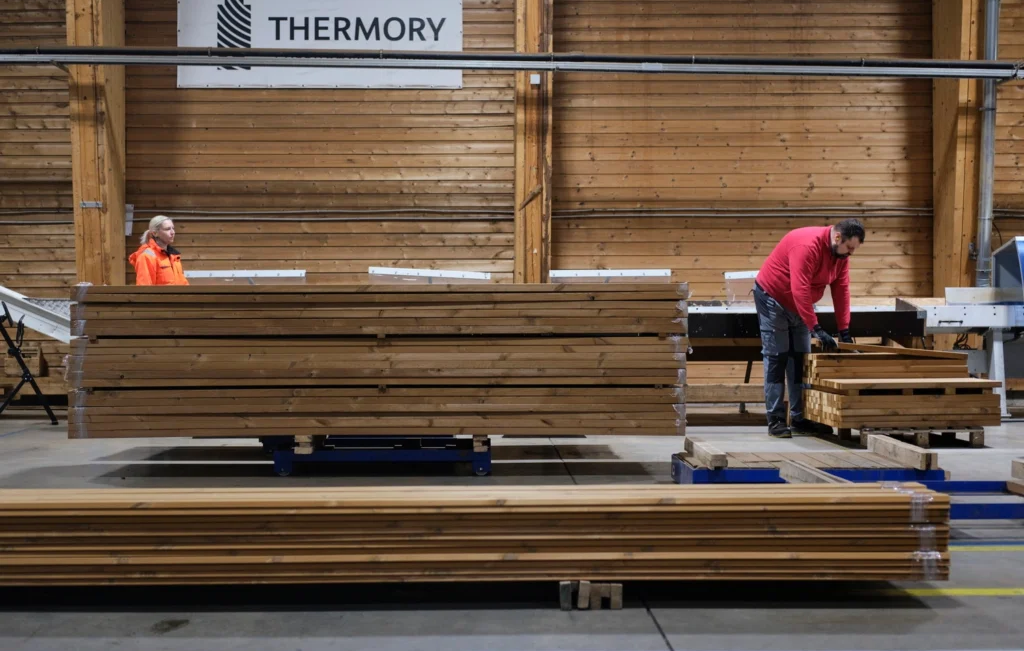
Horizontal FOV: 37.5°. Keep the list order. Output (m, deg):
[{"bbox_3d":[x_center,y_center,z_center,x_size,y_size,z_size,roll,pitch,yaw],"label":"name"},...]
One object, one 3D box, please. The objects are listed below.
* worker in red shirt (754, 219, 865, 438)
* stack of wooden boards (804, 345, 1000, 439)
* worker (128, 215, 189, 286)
[{"bbox_3d":[1.995,0.011,10.200,0.720,1.490,0.550,1,2,28],"label":"worker in red shirt"},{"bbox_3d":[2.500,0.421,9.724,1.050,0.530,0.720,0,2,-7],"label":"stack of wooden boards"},{"bbox_3d":[-2.798,-0.079,12.000,0.380,1.620,0.500,0,2,27],"label":"worker"}]

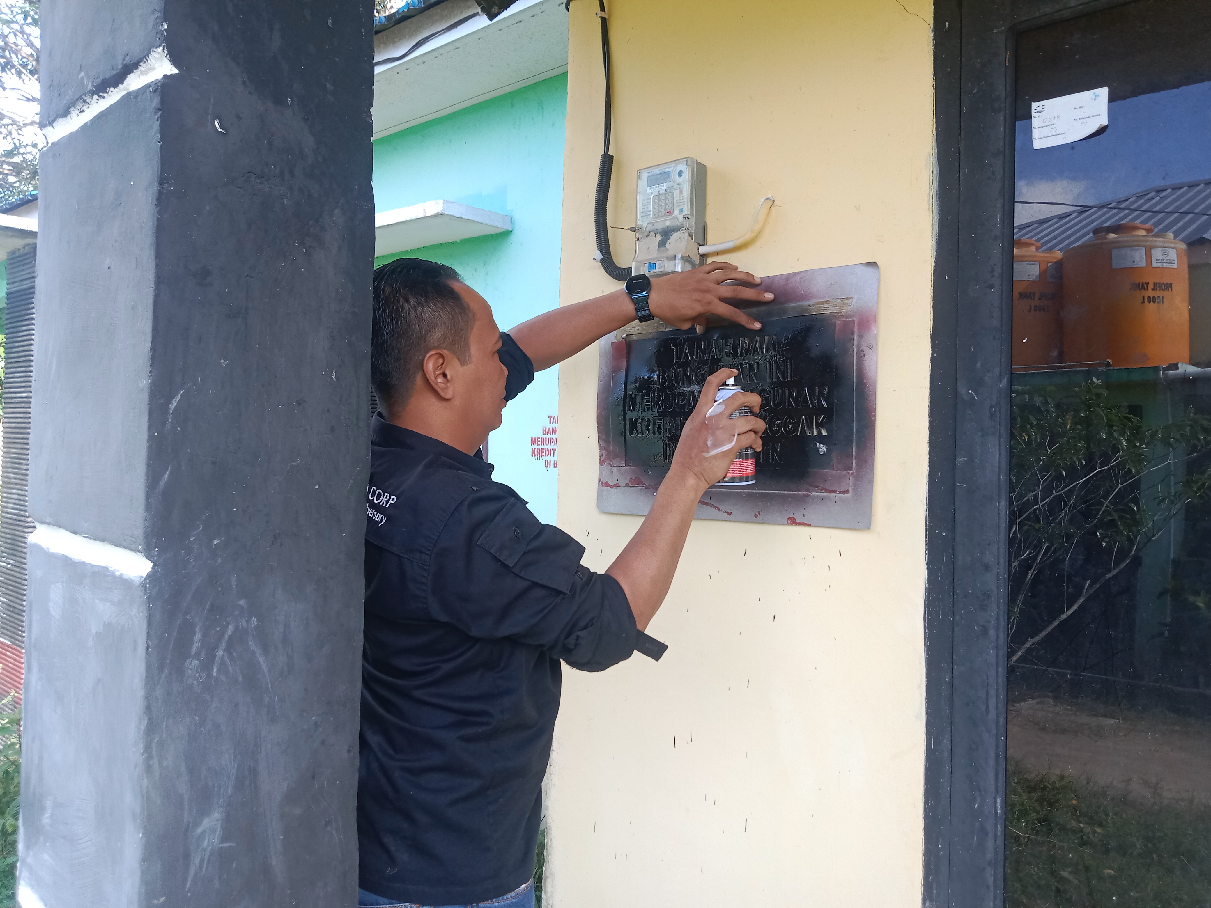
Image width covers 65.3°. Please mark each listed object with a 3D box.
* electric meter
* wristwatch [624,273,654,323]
[{"bbox_3d":[0.114,-0.410,1.679,0.113,0.197,0.065,0,-1,40],"label":"electric meter"},{"bbox_3d":[0.060,-0.259,1.570,0.044,0.070,0.057,-14,-31,7],"label":"wristwatch"}]

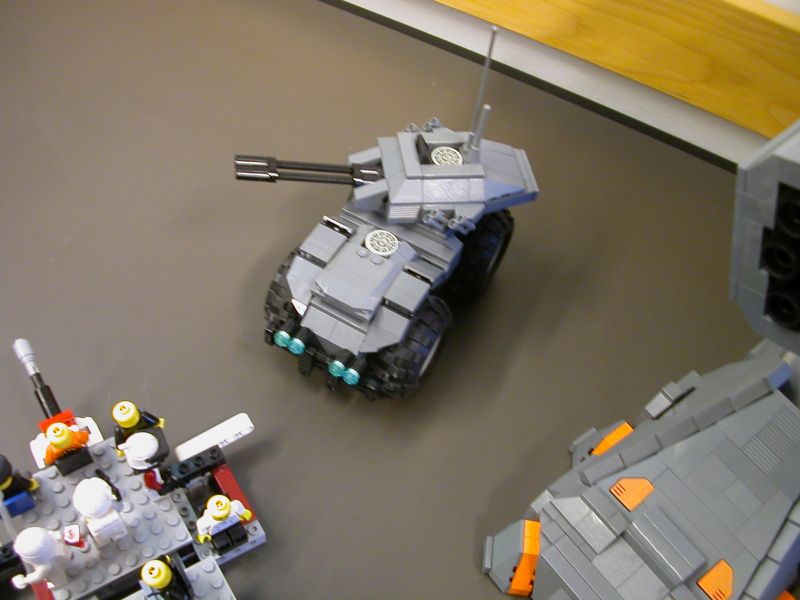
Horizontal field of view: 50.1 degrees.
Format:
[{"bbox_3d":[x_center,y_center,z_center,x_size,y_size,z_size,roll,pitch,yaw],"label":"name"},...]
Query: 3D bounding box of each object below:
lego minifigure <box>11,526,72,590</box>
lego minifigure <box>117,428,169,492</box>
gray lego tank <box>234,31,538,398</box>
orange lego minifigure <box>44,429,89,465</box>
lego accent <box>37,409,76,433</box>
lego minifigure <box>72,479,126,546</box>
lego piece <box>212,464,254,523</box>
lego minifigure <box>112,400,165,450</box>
[{"bbox_3d":[-0.148,0.105,0.345,0.019,0.041,0.022,-26,61,-21],"label":"lego minifigure"},{"bbox_3d":[-0.110,0.071,0.372,0.017,0.041,0.022,-26,61,-21],"label":"lego minifigure"},{"bbox_3d":[-0.014,-0.050,0.416,0.130,0.144,0.139,28,57,15],"label":"gray lego tank"},{"bbox_3d":[-0.146,0.064,0.374,0.021,0.014,0.012,-26,61,-21],"label":"orange lego minifigure"},{"bbox_3d":[-0.151,0.057,0.380,0.016,0.008,0.009,-26,61,-21],"label":"lego accent"},{"bbox_3d":[-0.127,0.088,0.358,0.022,0.041,0.017,-26,61,-21],"label":"lego minifigure"},{"bbox_3d":[-0.075,0.090,0.390,0.009,0.009,0.032,-26,61,-21],"label":"lego piece"},{"bbox_3d":[-0.118,0.059,0.380,0.025,0.040,0.017,-34,64,-25],"label":"lego minifigure"}]

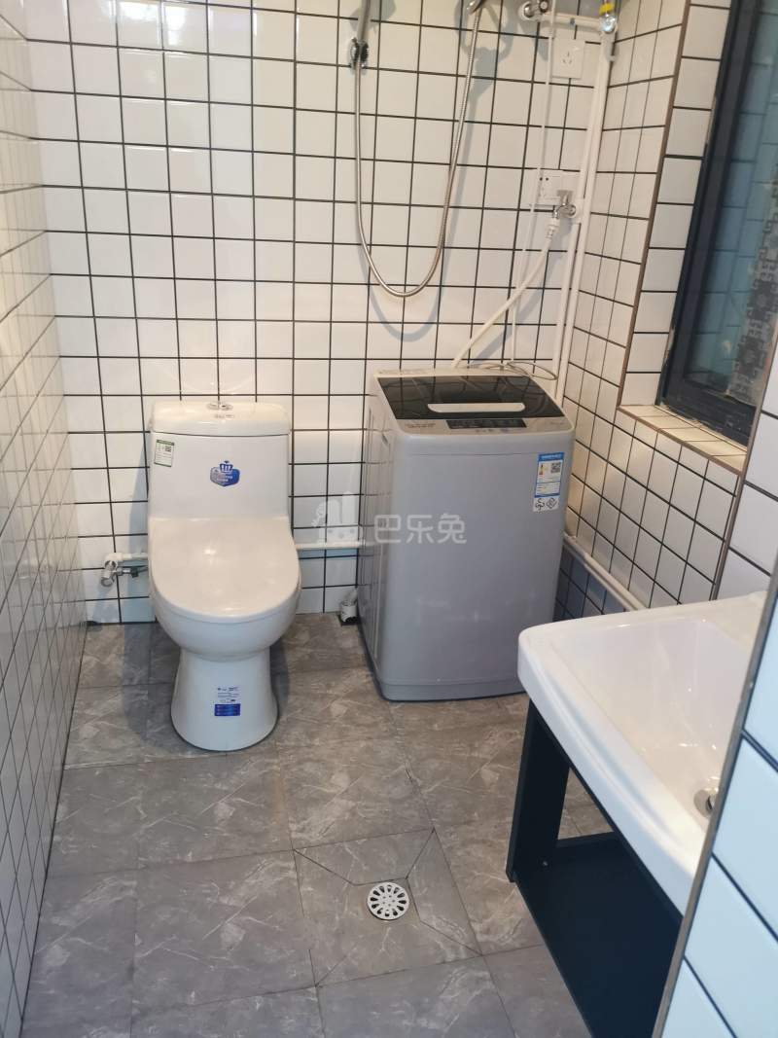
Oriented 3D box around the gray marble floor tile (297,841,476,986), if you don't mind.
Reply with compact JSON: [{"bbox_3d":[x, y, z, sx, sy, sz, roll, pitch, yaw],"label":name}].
[{"bbox_3d":[-0.012,0.724,1.533,0.300,0.010,0.300,-2,24,-12],"label":"gray marble floor tile"}]

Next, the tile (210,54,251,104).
[{"bbox_3d":[-0.379,-1.052,1.946,0.100,0.100,0.008,-2,24,-13],"label":"tile"}]

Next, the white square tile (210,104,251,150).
[{"bbox_3d":[-0.384,-0.958,1.987,0.100,0.100,0.008,-2,24,-13],"label":"white square tile"}]

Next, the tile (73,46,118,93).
[{"bbox_3d":[-0.679,-1.041,1.879,0.100,0.100,0.008,-2,24,-13],"label":"tile"}]

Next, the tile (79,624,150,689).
[{"bbox_3d":[-0.752,0.371,2.242,0.189,0.010,0.313,-2,23,-13],"label":"tile"}]

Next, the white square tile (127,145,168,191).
[{"bbox_3d":[-0.575,-0.835,1.933,0.098,0.098,0.009,-2,24,-13],"label":"white square tile"}]

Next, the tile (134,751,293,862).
[{"bbox_3d":[-0.379,0.624,1.765,0.300,0.010,0.300,-2,25,-14],"label":"tile"}]

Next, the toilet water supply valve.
[{"bbox_3d":[-0.734,0.130,2.253,0.125,0.060,0.110,-2,24,-12],"label":"toilet water supply valve"}]

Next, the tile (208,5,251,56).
[{"bbox_3d":[-0.365,-1.122,1.865,0.098,0.098,0.010,-2,24,-12],"label":"tile"}]

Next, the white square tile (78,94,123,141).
[{"bbox_3d":[-0.671,-0.927,1.879,0.099,0.099,0.009,-2,23,-13],"label":"white square tile"}]

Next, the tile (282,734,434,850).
[{"bbox_3d":[-0.080,0.604,1.807,0.300,0.010,0.300,-2,24,-12],"label":"tile"}]

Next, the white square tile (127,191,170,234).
[{"bbox_3d":[-0.582,-0.745,1.979,0.098,0.098,0.010,-2,24,-12],"label":"white square tile"}]

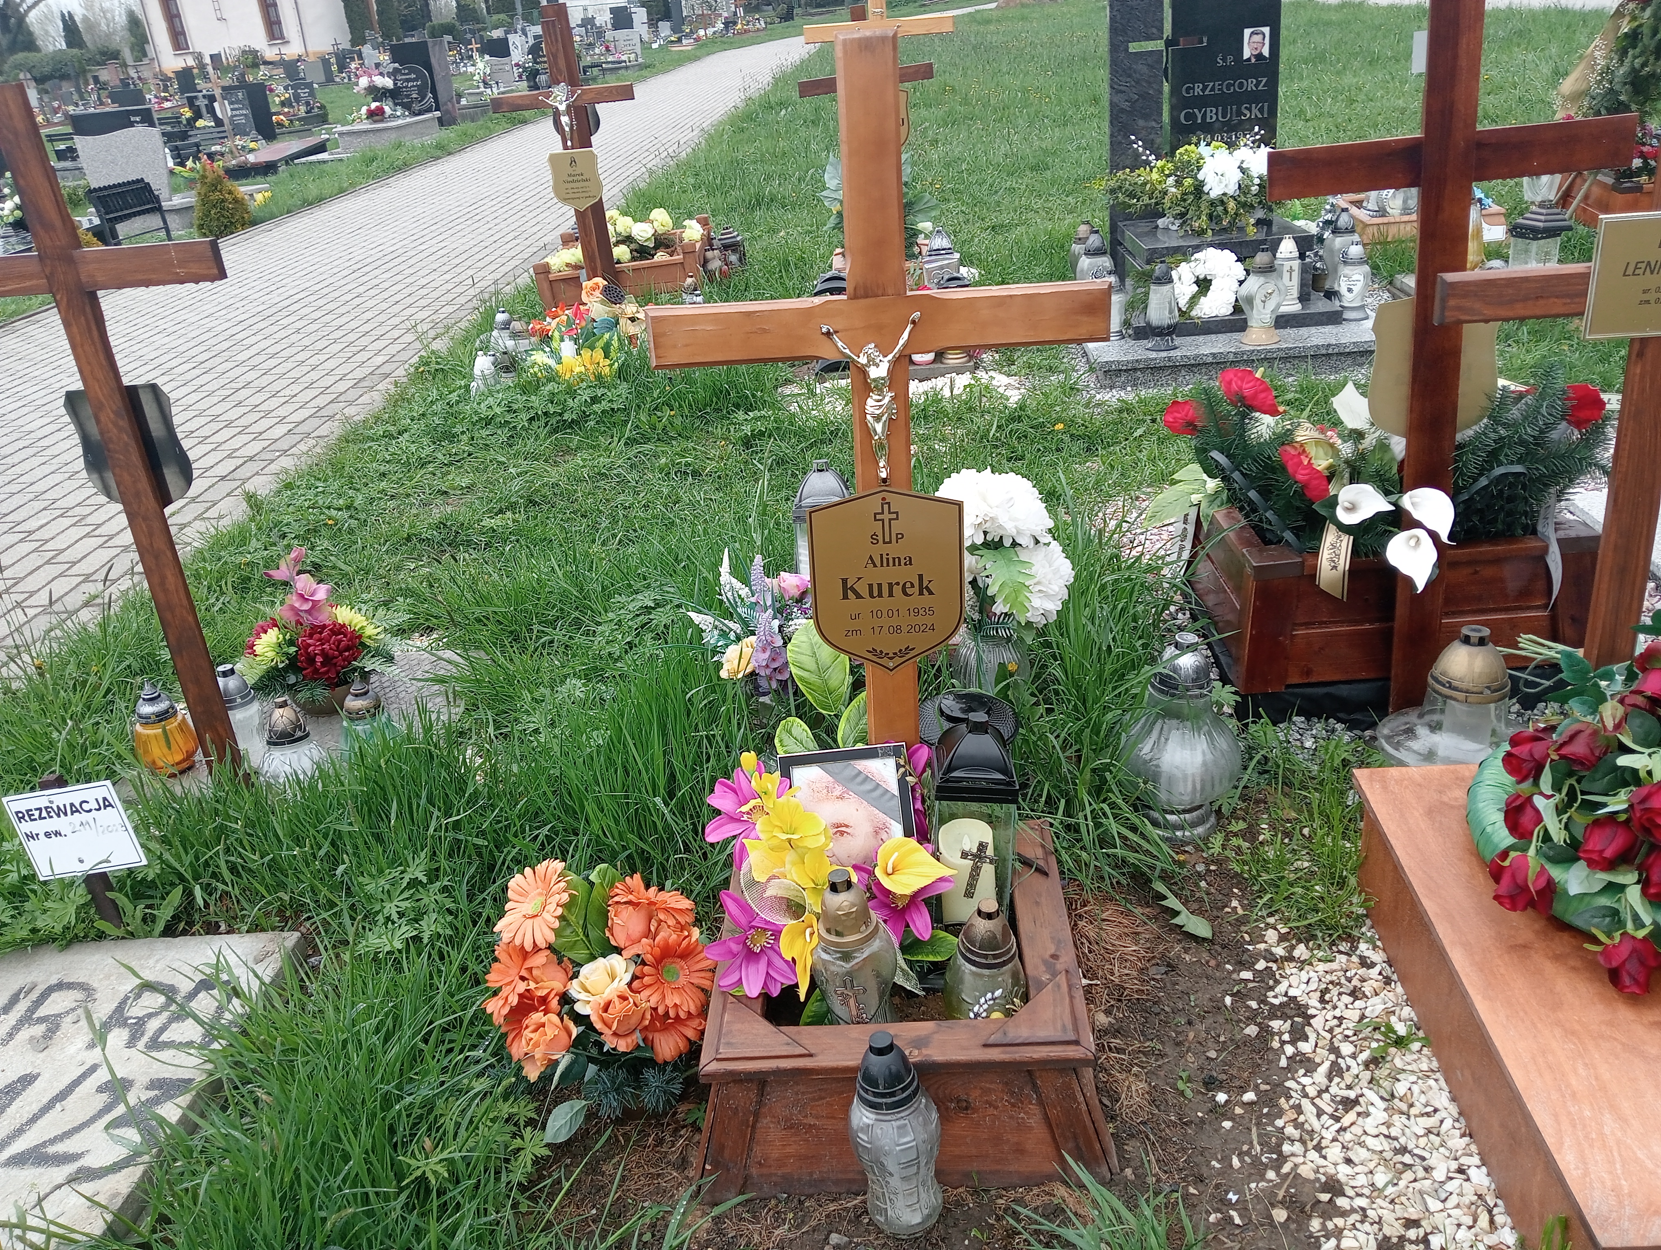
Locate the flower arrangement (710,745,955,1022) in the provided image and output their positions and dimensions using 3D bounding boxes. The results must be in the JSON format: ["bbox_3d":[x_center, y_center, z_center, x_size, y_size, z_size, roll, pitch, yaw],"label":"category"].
[{"bbox_3d":[0.001,0.354,1.830,0.330,0.300,0.230,-3,25,4],"label":"flower arrangement"}]

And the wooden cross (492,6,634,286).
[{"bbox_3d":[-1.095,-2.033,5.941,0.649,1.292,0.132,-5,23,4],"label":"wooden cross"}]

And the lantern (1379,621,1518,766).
[{"bbox_3d":[1.175,0.128,2.486,0.315,0.285,0.315,-3,25,4],"label":"lantern"}]

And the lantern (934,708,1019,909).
[{"bbox_3d":[0.205,0.279,1.849,0.108,0.345,0.108,1,26,13],"label":"lantern"}]

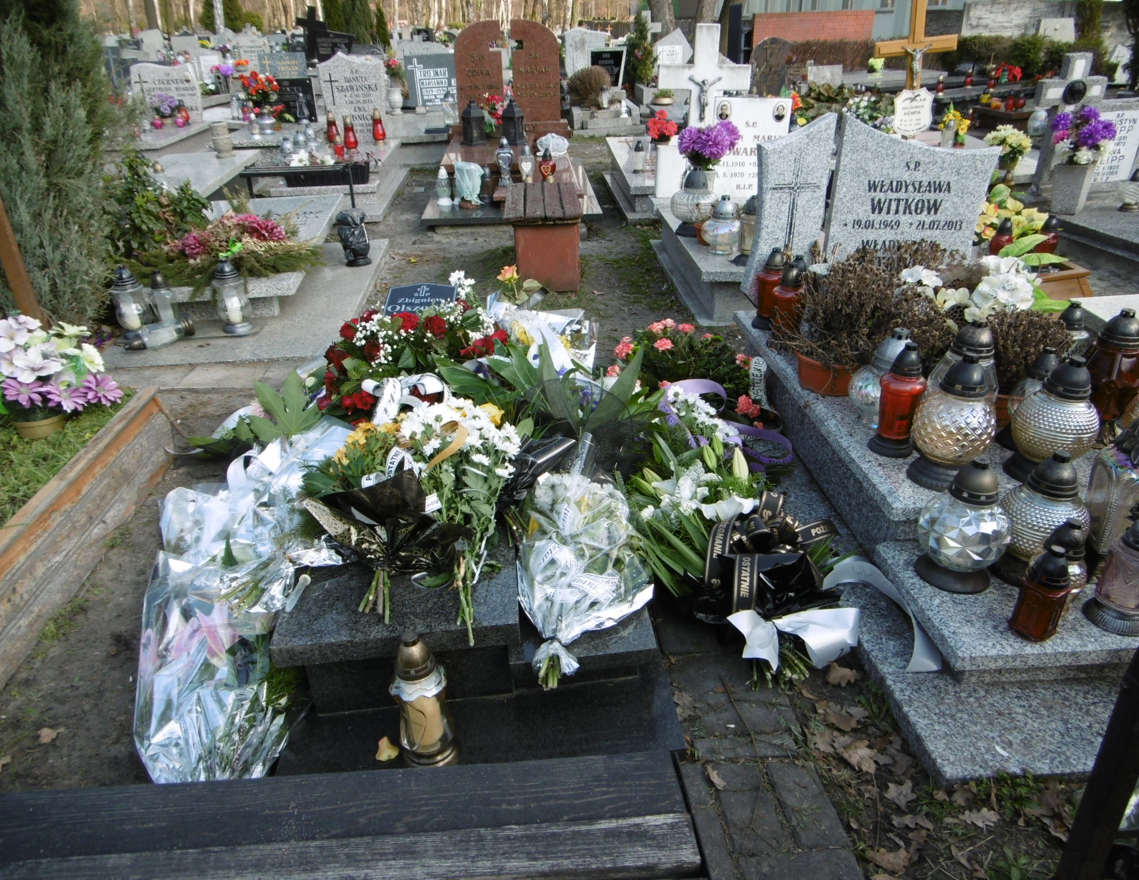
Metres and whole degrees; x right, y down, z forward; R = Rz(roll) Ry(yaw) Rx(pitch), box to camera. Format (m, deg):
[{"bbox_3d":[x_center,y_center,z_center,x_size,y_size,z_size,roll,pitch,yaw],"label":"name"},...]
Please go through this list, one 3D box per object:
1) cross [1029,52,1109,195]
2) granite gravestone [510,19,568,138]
[{"bbox_3d":[3.618,-2.335,5.988,0.480,0.930,0.130,-3,27,-7],"label":"cross"},{"bbox_3d":[-0.240,-2.796,6.322,0.450,0.822,0.200,-3,29,-3],"label":"granite gravestone"}]

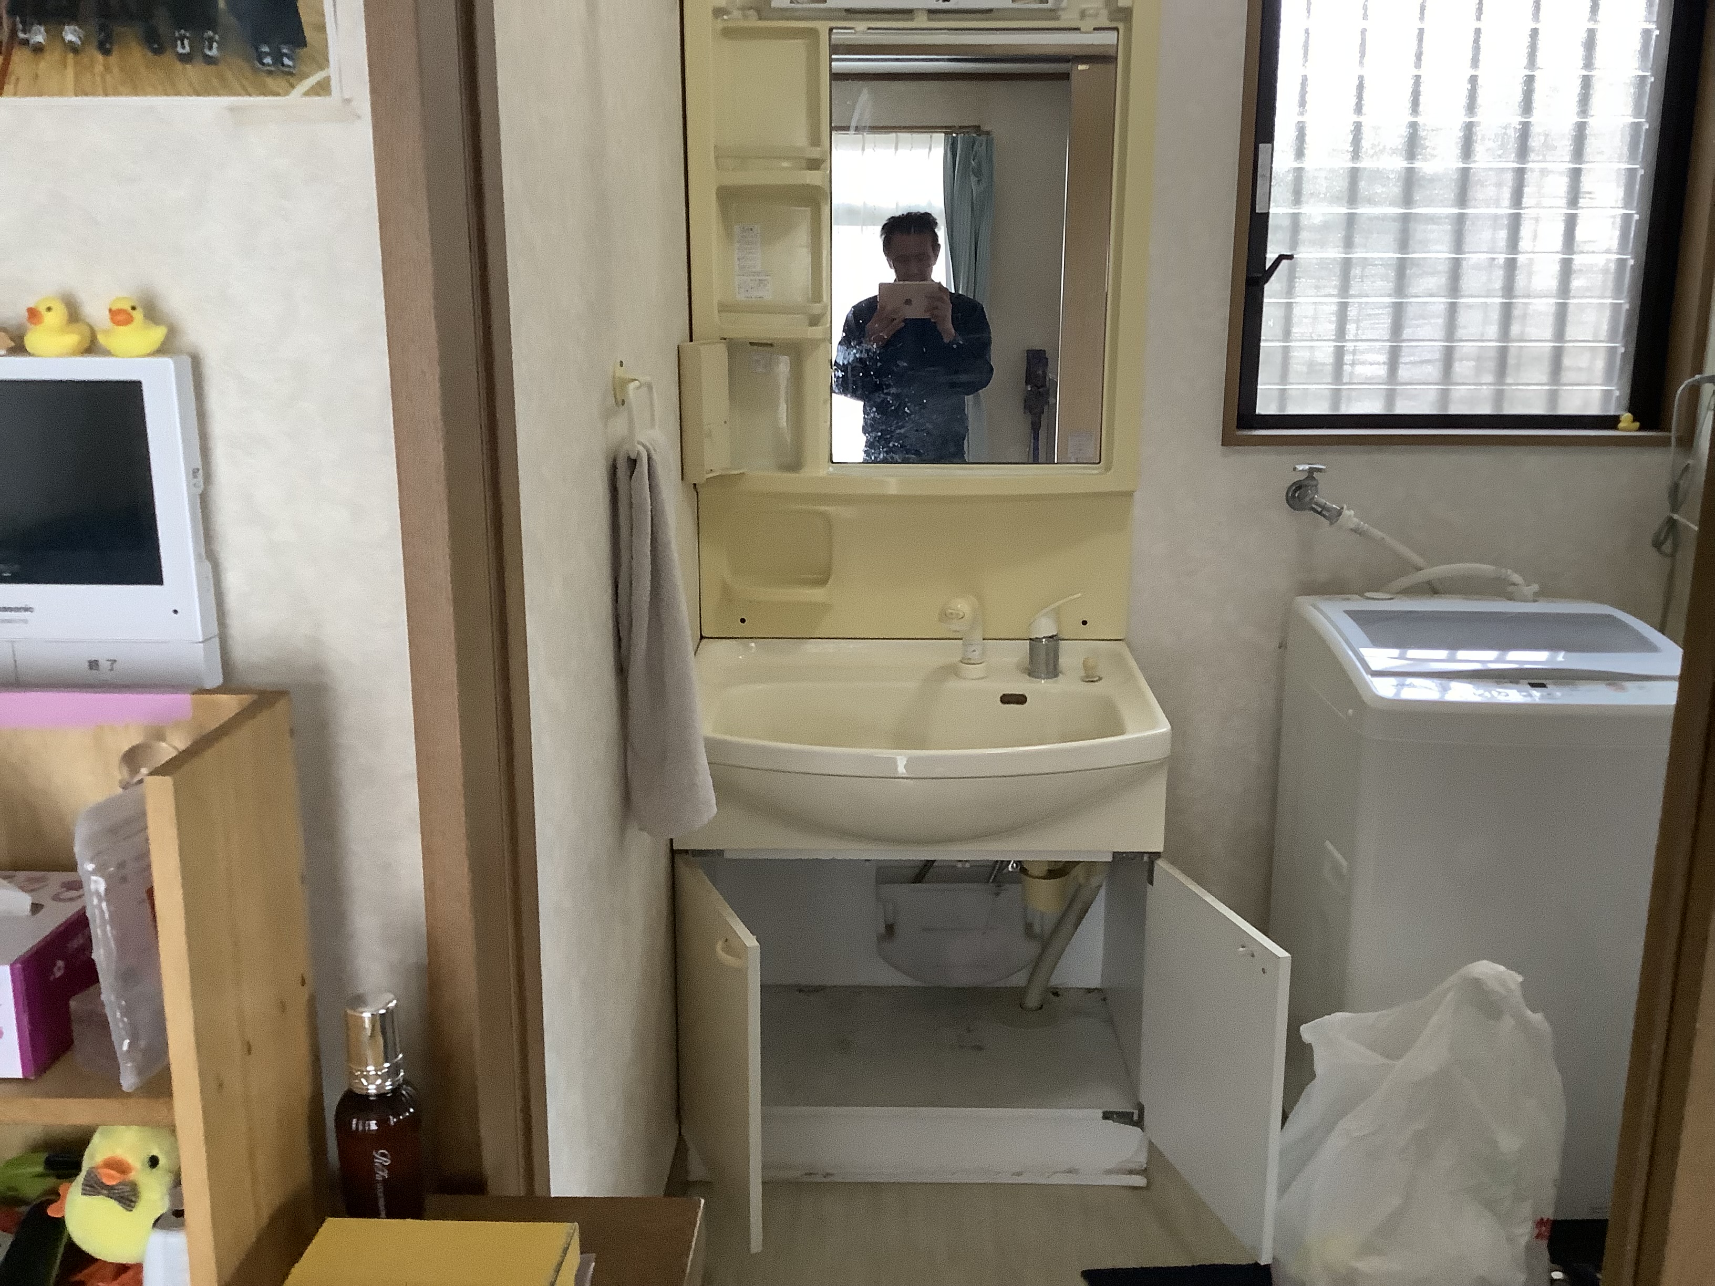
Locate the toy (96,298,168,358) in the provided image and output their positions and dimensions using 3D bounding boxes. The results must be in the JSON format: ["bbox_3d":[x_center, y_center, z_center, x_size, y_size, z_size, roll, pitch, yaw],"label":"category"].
[{"bbox_3d":[-0.584,-0.253,1.238,0.048,0.049,0.056,3,13,11],"label":"toy"}]

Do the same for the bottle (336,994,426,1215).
[{"bbox_3d":[-0.426,0.421,1.371,0.072,0.213,0.072,-4,14,-16],"label":"bottle"}]

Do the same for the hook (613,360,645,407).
[{"bbox_3d":[-0.275,-0.317,1.890,0.042,0.060,0.045,0,13,1],"label":"hook"}]

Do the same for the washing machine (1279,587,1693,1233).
[{"bbox_3d":[0.966,0.406,2.437,0.525,0.885,0.490,0,13,1],"label":"washing machine"}]

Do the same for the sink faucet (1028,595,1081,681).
[{"bbox_3d":[0.334,-0.014,2.611,0.092,0.138,0.062,0,13,1],"label":"sink faucet"}]

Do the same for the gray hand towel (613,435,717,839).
[{"bbox_3d":[-0.235,0.004,1.968,0.110,0.530,0.210,0,13,1],"label":"gray hand towel"}]

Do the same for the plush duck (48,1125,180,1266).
[{"bbox_3d":[-0.616,0.461,1.291,0.097,0.125,0.095,2,13,9],"label":"plush duck"}]

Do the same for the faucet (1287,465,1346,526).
[{"bbox_3d":[0.780,-0.252,2.614,0.100,0.102,0.085,0,13,1],"label":"faucet"}]

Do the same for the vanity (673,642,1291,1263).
[{"bbox_3d":[0.144,0.464,2.422,0.860,0.785,0.810,0,13,1],"label":"vanity"}]

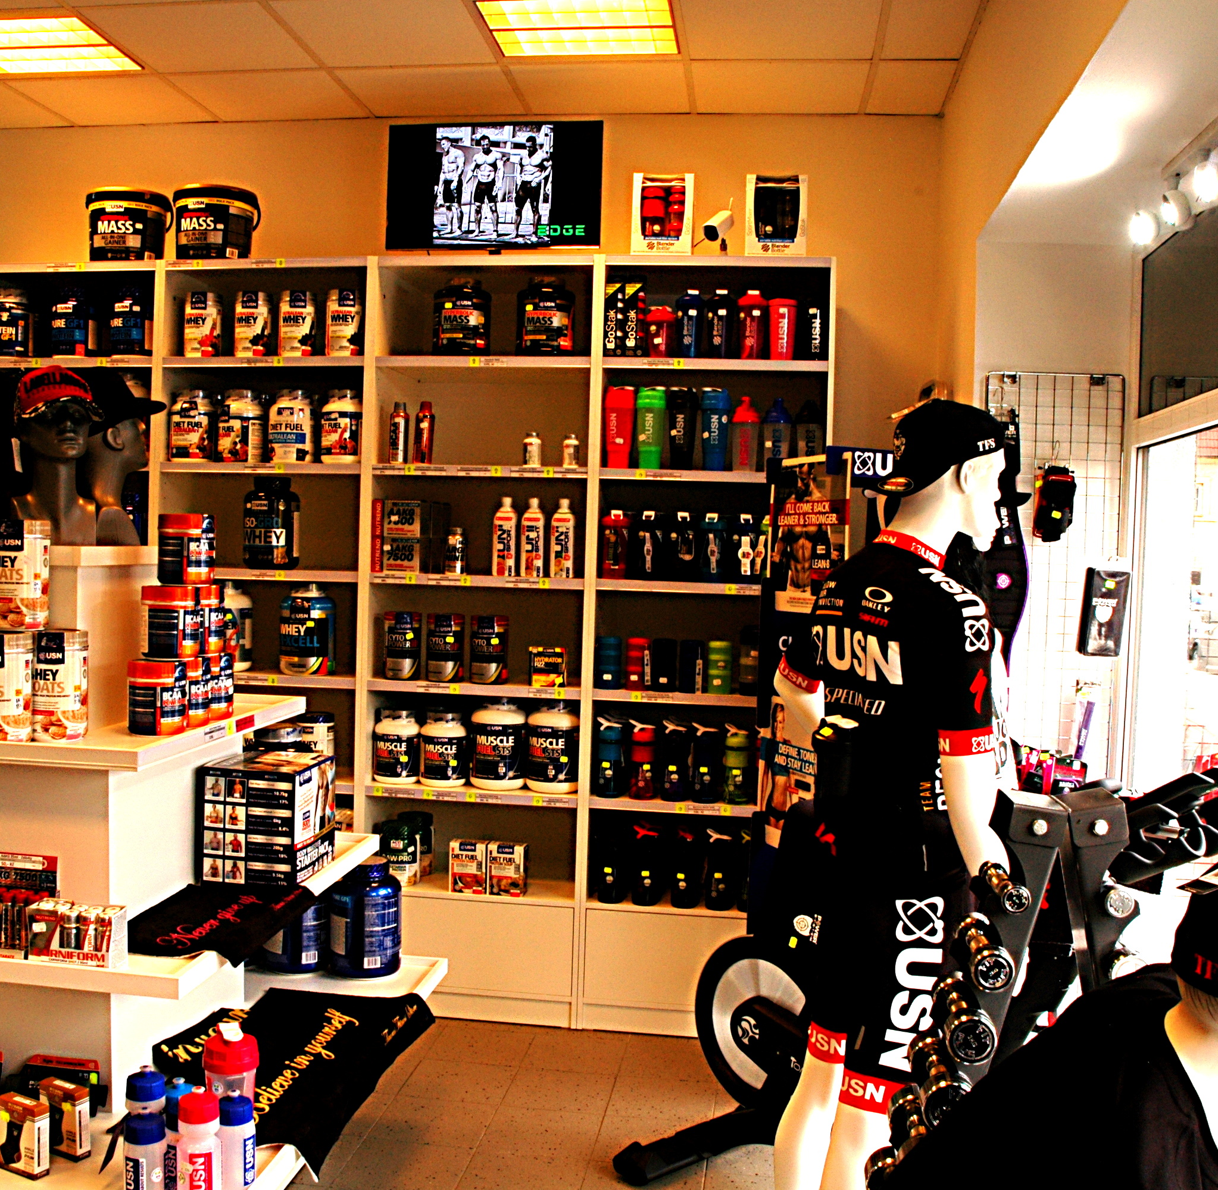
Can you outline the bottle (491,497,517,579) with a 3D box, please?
[{"bbox_3d":[-0.345,-0.192,4.415,0.080,0.265,0.080,2,2,2],"label":"bottle"}]

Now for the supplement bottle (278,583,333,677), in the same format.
[{"bbox_3d":[-1.048,0.117,4.634,0.184,0.307,0.184,2,2,6],"label":"supplement bottle"}]

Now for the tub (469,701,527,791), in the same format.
[{"bbox_3d":[-0.372,0.502,4.520,0.190,0.283,0.190,2,2,0],"label":"tub"}]

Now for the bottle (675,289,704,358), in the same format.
[{"bbox_3d":[0.269,-0.890,4.402,0.096,0.227,0.096,2,2,8],"label":"bottle"}]

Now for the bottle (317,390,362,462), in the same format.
[{"bbox_3d":[-0.910,-0.578,4.601,0.155,0.252,0.155,2,2,18],"label":"bottle"}]

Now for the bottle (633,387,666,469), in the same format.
[{"bbox_3d":[0.140,-0.551,4.422,0.101,0.270,0.101,2,2,3],"label":"bottle"}]

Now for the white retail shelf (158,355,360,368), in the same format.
[{"bbox_3d":[-1.158,-0.795,4.733,0.706,0.036,0.346,2,2,8],"label":"white retail shelf"}]

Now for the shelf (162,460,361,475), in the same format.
[{"bbox_3d":[-1.165,-0.436,4.744,0.708,0.036,0.346,2,2,8],"label":"shelf"}]

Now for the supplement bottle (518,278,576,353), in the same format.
[{"bbox_3d":[-0.219,-0.967,4.717,0.197,0.272,0.197,2,3,-3],"label":"supplement bottle"}]

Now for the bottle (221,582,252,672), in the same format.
[{"bbox_3d":[-1.355,0.118,4.748,0.180,0.295,0.180,2,2,8],"label":"bottle"}]

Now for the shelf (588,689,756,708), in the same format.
[{"bbox_3d":[0.323,0.329,4.493,0.721,0.031,0.310,2,2,8],"label":"shelf"}]

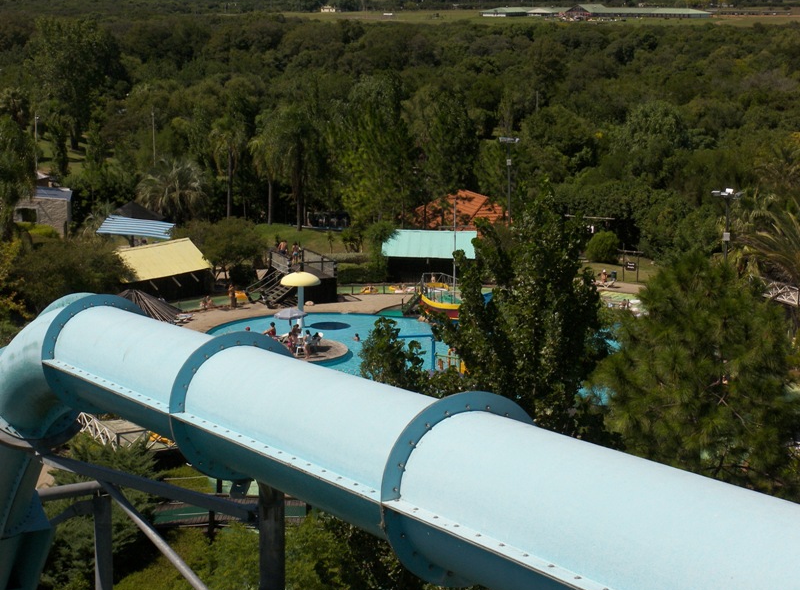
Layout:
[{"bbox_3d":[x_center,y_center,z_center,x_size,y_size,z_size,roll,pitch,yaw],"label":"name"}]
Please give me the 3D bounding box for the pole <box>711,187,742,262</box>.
[{"bbox_3d":[18.650,-1.120,101.860,1.750,9.800,1.100,0,10,0],"label":"pole"}]

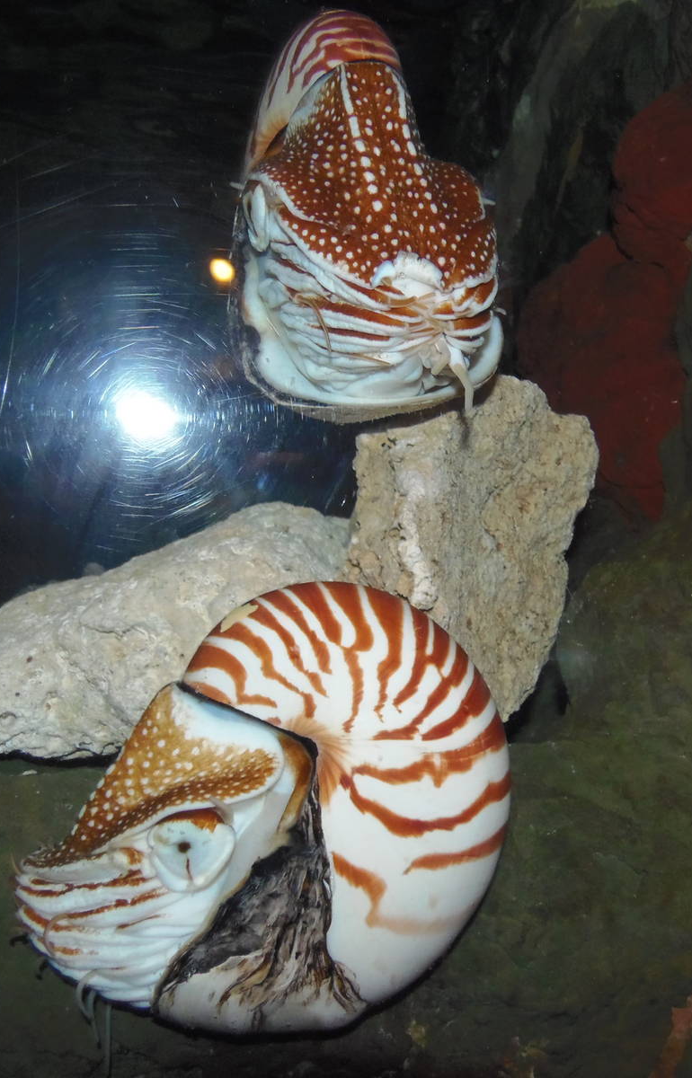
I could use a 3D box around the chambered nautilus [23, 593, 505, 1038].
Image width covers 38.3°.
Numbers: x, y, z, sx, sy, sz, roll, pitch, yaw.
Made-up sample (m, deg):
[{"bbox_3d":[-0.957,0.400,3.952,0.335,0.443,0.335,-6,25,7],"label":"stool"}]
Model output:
[{"bbox_3d":[-0.035,0.108,0.420,0.190,0.175,0.095,-3,8,-17],"label":"chambered nautilus"}]

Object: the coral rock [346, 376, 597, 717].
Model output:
[{"bbox_3d":[0.066,0.004,0.545,0.115,0.175,0.095,-3,8,-18],"label":"coral rock"}]

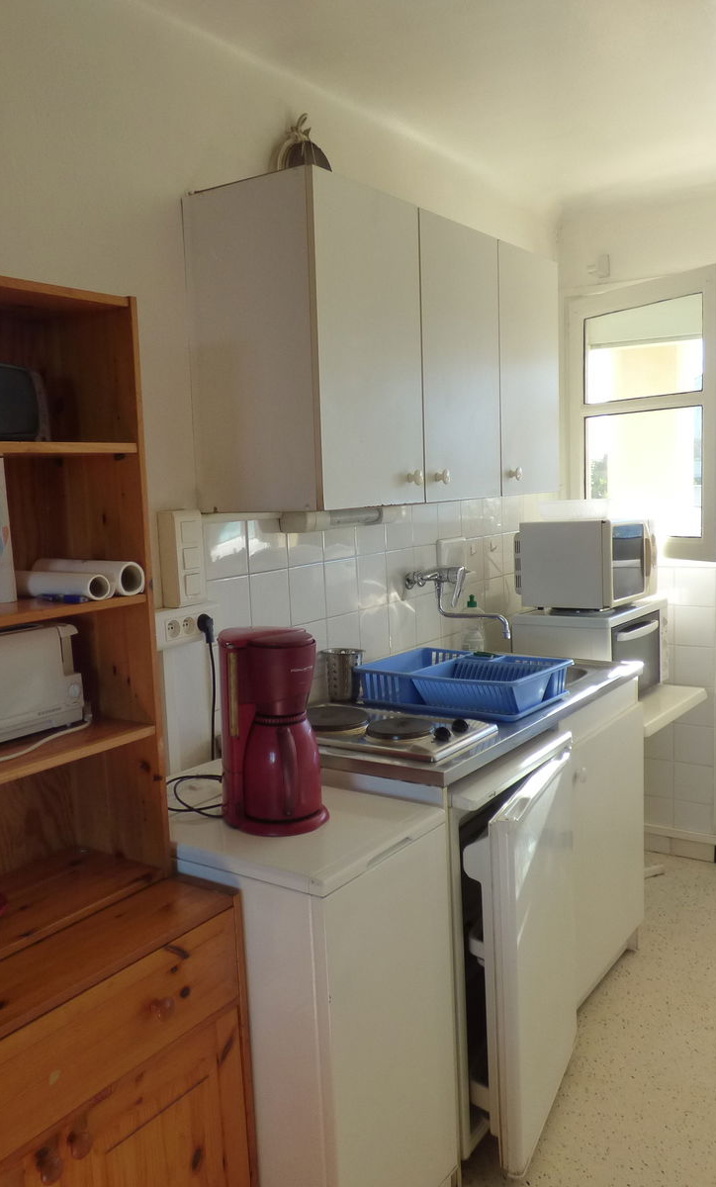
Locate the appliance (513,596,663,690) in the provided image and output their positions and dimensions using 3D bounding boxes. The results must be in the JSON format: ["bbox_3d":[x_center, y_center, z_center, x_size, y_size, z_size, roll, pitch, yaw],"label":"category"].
[{"bbox_3d":[0.869,0.214,3.342,0.385,0.335,0.540,2,8,35],"label":"appliance"}]

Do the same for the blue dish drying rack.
[{"bbox_3d":[0.278,0.230,2.406,0.478,0.093,0.316,2,8,35],"label":"blue dish drying rack"}]

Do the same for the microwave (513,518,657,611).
[{"bbox_3d":[0.854,-0.117,3.357,0.360,0.306,0.455,2,8,35],"label":"microwave"}]

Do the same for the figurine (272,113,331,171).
[{"bbox_3d":[-0.112,-0.966,2.041,0.140,0.196,0.150,2,8,35],"label":"figurine"}]

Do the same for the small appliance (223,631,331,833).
[{"bbox_3d":[-0.172,0.253,1.756,0.232,0.365,0.175,4,9,45],"label":"small appliance"}]

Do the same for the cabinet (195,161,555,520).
[{"bbox_3d":[0.126,-0.581,2.394,0.351,0.678,1.200,2,8,35],"label":"cabinet"}]

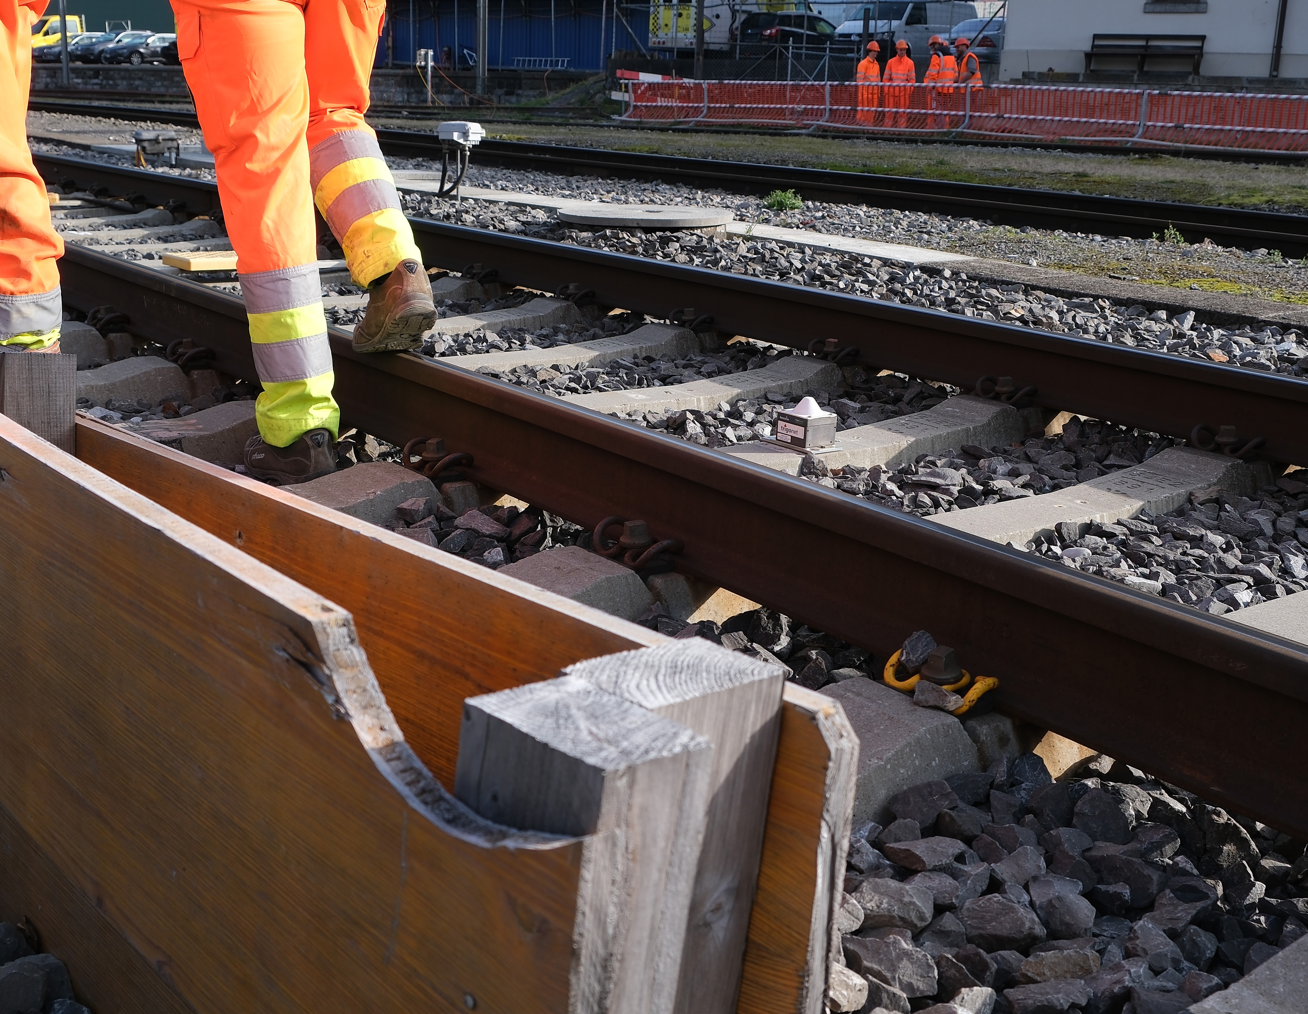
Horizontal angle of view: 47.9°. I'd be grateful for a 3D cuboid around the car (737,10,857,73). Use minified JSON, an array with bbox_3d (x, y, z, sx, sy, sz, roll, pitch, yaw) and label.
[{"bbox_3d":[4.539,-14.198,44.929,1.840,1.600,4.500,17,21,42],"label":"car"}]

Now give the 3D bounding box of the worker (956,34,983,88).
[{"bbox_3d":[6.033,-8.007,28.172,0.470,1.800,0.530,2,15,0],"label":"worker"}]

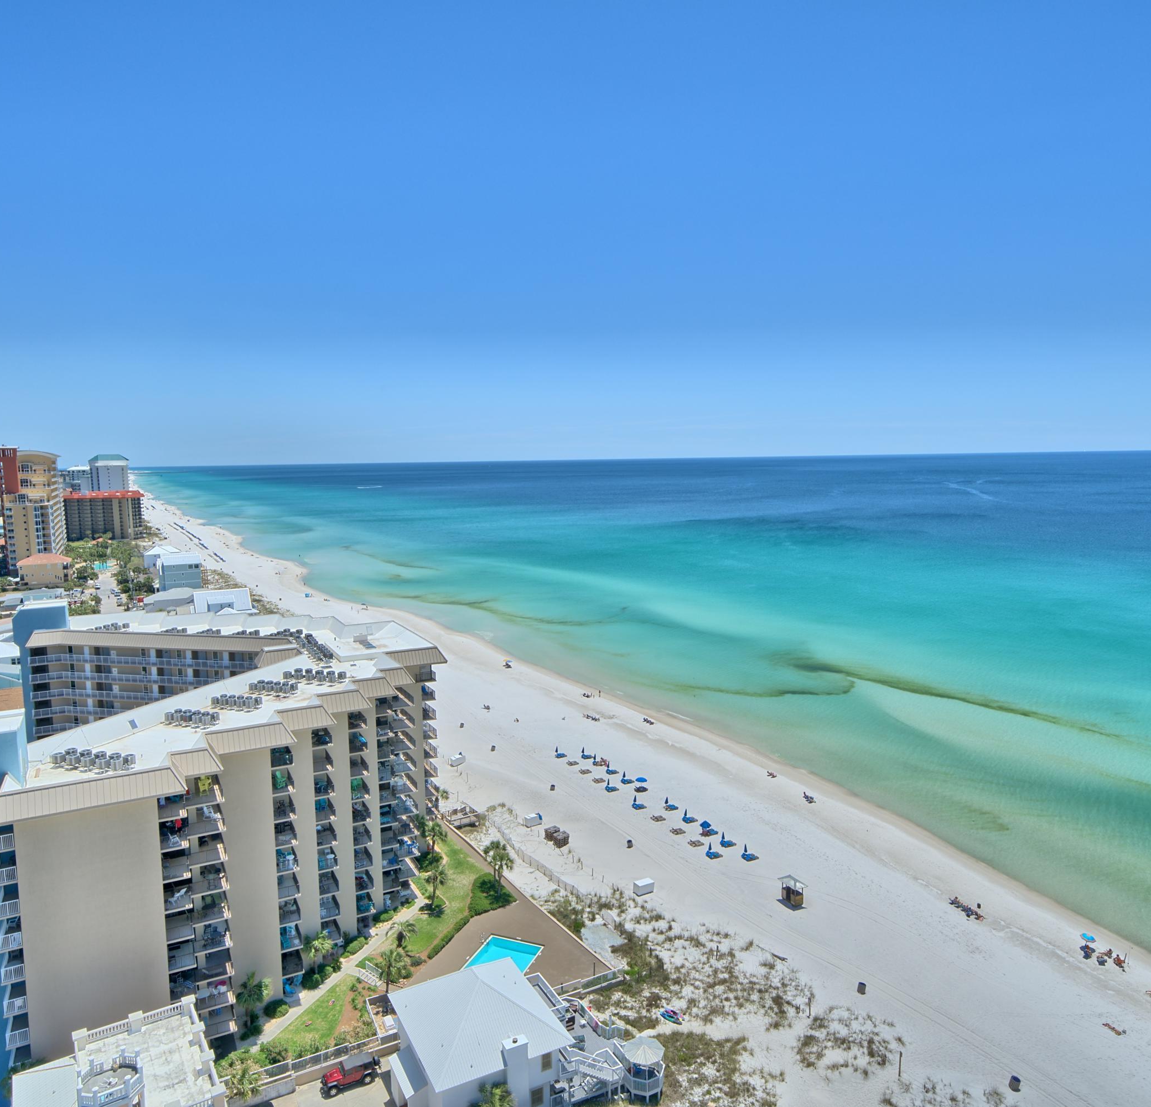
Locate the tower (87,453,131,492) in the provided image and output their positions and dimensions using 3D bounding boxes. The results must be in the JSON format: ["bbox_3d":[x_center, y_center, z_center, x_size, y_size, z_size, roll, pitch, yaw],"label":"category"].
[{"bbox_3d":[-370.116,-48.615,699.784,23.000,60.000,20.000,-7,9,-44],"label":"tower"}]

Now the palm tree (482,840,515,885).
[{"bbox_3d":[-9.471,38.065,106.697,3.400,5.800,3.400,-1,6,0],"label":"palm tree"}]

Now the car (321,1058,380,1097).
[{"bbox_3d":[-19.460,44.977,75.716,4.650,1.800,1.870,-4,7,-27],"label":"car"}]

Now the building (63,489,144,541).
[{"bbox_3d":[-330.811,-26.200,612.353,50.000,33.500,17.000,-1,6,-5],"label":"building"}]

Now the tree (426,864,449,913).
[{"bbox_3d":[-16.674,39.564,103.592,2.800,5.000,2.800,-1,6,0],"label":"tree"}]

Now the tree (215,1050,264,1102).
[{"bbox_3d":[-27.552,44.030,72.319,3.400,3.400,3.400,-1,6,0],"label":"tree"}]

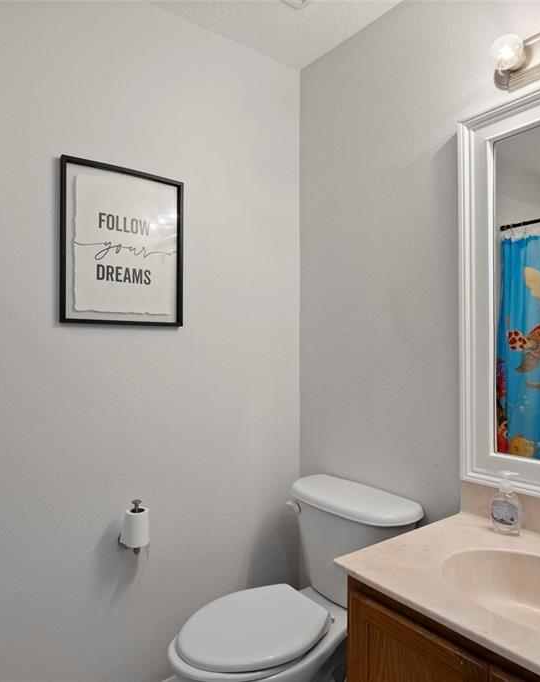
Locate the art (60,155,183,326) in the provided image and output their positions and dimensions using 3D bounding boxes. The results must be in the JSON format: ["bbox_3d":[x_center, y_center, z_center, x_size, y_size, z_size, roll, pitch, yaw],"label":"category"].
[{"bbox_3d":[-0.479,-0.311,1.516,0.403,0.516,0.024,1,-1,-36],"label":"art"}]

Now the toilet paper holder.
[{"bbox_3d":[-0.437,0.596,1.473,0.078,0.172,0.116,1,-1,-36],"label":"toilet paper holder"}]

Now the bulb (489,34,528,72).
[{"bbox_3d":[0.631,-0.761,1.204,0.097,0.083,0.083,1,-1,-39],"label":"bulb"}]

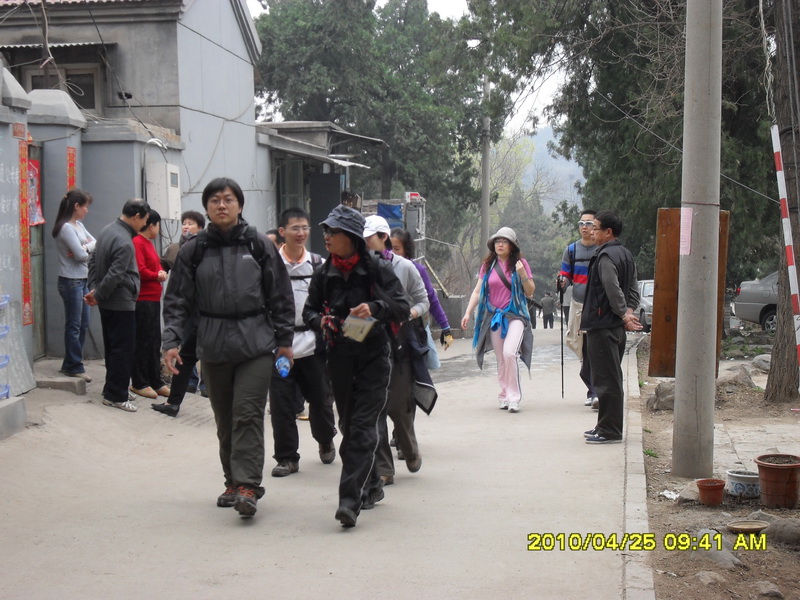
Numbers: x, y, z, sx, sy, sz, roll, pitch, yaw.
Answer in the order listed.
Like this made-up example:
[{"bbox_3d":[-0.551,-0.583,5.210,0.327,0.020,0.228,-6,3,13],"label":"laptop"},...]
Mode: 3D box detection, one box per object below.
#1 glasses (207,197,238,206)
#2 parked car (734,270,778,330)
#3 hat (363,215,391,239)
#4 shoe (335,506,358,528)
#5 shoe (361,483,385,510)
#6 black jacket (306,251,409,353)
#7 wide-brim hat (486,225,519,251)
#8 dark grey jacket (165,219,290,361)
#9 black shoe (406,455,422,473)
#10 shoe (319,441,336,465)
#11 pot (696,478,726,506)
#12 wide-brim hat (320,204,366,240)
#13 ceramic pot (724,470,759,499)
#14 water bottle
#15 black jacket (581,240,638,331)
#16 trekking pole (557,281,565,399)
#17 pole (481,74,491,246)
[{"bbox_3d":[-0.916,-0.508,6.800,0.145,0.045,0.140,0,5,0],"label":"glasses"},{"bbox_3d":[8.200,0.060,23.800,1.700,1.420,4.500,-4,7,-40],"label":"parked car"},{"bbox_3d":[-0.155,-0.446,8.000,0.250,0.140,0.175,-13,12,-33],"label":"hat"},{"bbox_3d":[-0.257,1.048,6.450,0.100,0.100,0.260,1,-20,12],"label":"shoe"},{"bbox_3d":[-0.154,1.061,7.130,0.100,0.110,0.265,2,17,18],"label":"shoe"},{"bbox_3d":[-0.223,0.003,6.750,0.540,0.530,0.360,1,5,14],"label":"black jacket"},{"bbox_3d":[0.919,-0.544,11.750,0.290,0.200,0.300,0,5,0],"label":"wide-brim hat"},{"bbox_3d":[-0.885,-0.052,6.800,0.670,0.730,0.360,0,5,-2],"label":"dark grey jacket"},{"bbox_3d":[0.087,0.980,8.200,0.100,0.110,0.260,0,43,3],"label":"black shoe"},{"bbox_3d":[-0.480,0.980,8.720,0.107,0.120,0.290,0,25,-2],"label":"shoe"},{"bbox_3d":[1.672,1.030,7.070,0.153,0.120,0.153,0,5,0],"label":"pot"},{"bbox_3d":[-0.279,-0.395,6.750,0.280,0.160,0.260,18,-5,-33],"label":"wide-brim hat"},{"bbox_3d":[1.974,1.043,7.450,0.255,0.130,0.255,0,5,0],"label":"ceramic pot"},{"bbox_3d":[-0.607,0.323,6.800,0.067,0.067,0.210,-8,41,1],"label":"water bottle"},{"bbox_3d":[1.519,-0.105,9.550,0.330,0.650,0.460,2,6,22],"label":"black jacket"},{"bbox_3d":[1.440,0.335,11.750,0.060,1.120,0.060,0,15,0],"label":"trekking pole"},{"bbox_3d":[2.611,-3.416,40.000,0.250,8.600,0.250,0,5,0],"label":"pole"}]

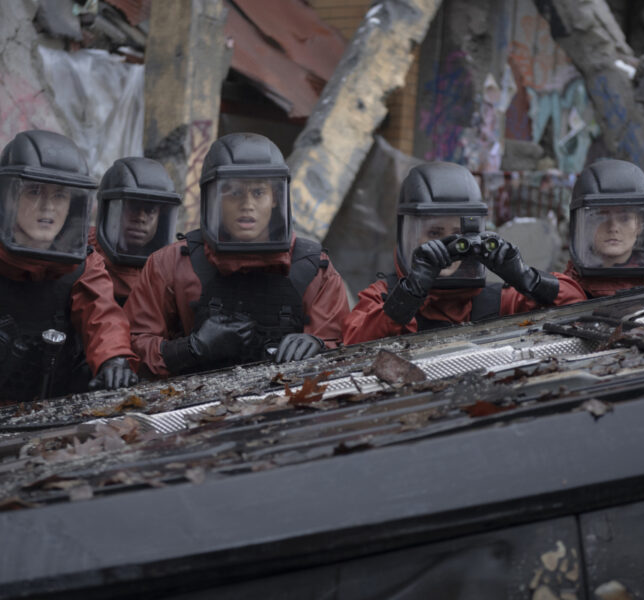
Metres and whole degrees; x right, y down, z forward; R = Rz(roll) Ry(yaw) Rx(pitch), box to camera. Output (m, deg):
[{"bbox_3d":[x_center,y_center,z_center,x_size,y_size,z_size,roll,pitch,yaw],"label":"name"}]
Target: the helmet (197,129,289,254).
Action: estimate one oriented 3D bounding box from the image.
[{"bbox_3d":[-0.211,-0.287,4.130,0.240,0.310,0.290,1,5,-12],"label":"helmet"}]

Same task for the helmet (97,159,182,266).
[{"bbox_3d":[-0.543,-0.264,4.580,0.240,0.310,0.290,3,6,-27],"label":"helmet"}]

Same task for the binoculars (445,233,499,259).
[{"bbox_3d":[0.385,-0.139,3.960,0.125,0.062,0.135,-1,4,-12],"label":"binoculars"}]

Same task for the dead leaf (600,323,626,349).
[{"bbox_3d":[0.592,0.072,3.150,0.060,0.045,0.050,-9,5,-13],"label":"dead leaf"}]

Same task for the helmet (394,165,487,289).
[{"bbox_3d":[0.318,-0.202,4.150,0.240,0.310,0.290,-1,4,-15],"label":"helmet"}]

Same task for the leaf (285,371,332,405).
[{"bbox_3d":[-0.026,0.167,2.950,0.090,0.050,0.070,-9,5,-13],"label":"leaf"}]

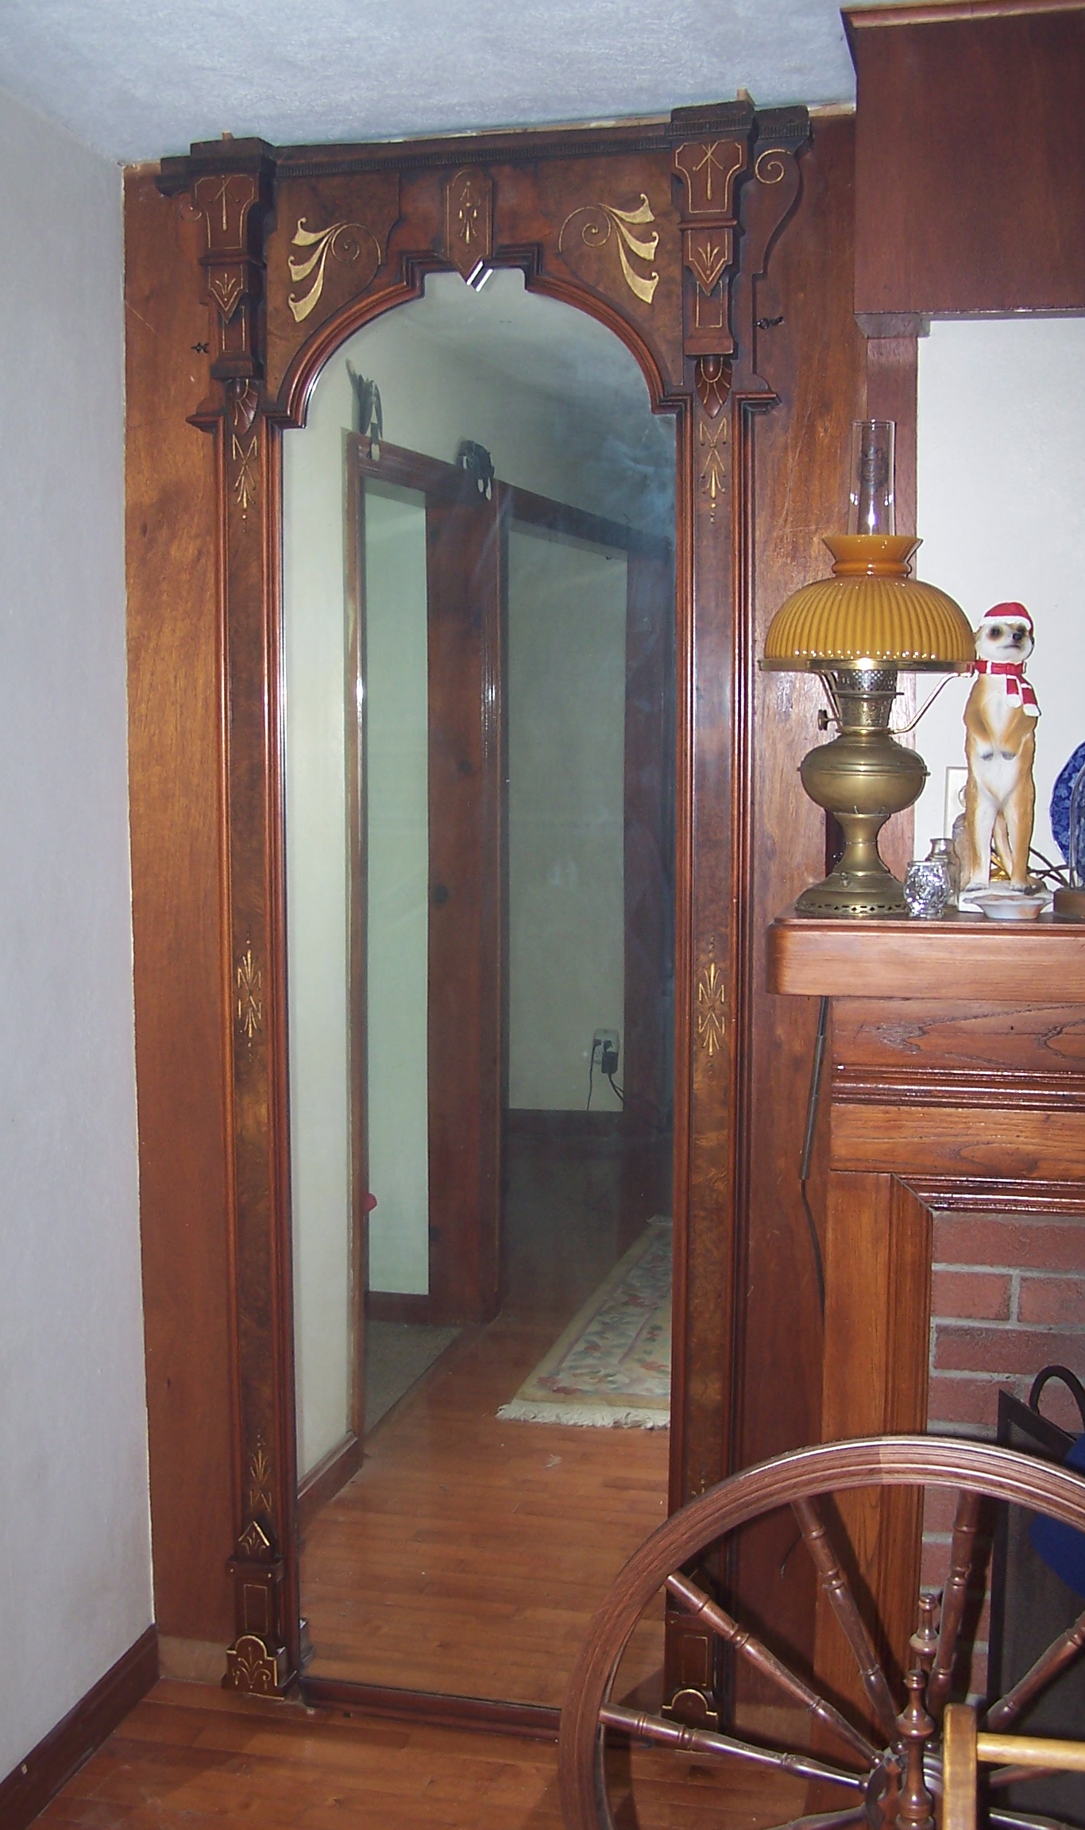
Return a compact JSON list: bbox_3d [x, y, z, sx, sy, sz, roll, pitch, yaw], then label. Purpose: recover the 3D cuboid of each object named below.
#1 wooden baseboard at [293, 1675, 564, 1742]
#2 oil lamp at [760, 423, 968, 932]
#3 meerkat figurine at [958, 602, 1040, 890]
[{"bbox_3d":[-0.111,1.258,3.173,0.580,0.042,0.032,2,7,14],"label":"wooden baseboard"},{"bbox_3d":[0.389,-0.296,2.420,0.255,0.586,0.255,2,7,14],"label":"oil lamp"},{"bbox_3d":[0.557,-0.199,2.452,0.102,0.360,0.110,1,7,6],"label":"meerkat figurine"}]

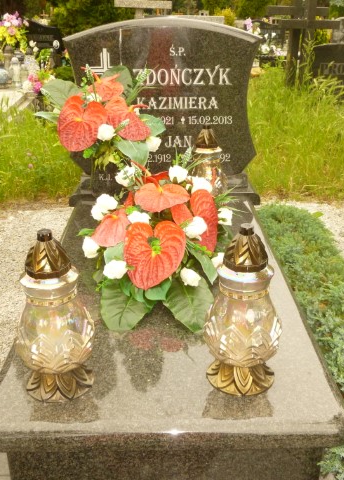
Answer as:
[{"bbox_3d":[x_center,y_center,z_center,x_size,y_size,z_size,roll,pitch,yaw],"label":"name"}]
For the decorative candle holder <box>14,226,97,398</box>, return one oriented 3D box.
[{"bbox_3d":[-0.260,0.158,1.108,0.163,0.376,0.163,-1,23,0],"label":"decorative candle holder"}]

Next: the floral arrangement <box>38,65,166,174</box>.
[{"bbox_3d":[-0.247,-0.419,1.817,0.410,0.370,0.320,-1,23,0],"label":"floral arrangement"}]

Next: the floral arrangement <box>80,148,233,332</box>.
[{"bbox_3d":[-0.030,-0.021,1.503,0.400,0.350,0.460,-1,23,0],"label":"floral arrangement"}]

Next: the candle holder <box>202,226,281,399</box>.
[{"bbox_3d":[0.154,0.146,1.110,0.163,0.382,0.163,-1,23,0],"label":"candle holder"}]

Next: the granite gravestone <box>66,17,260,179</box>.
[{"bbox_3d":[-0.035,-0.563,2.111,0.743,0.613,0.100,-1,23,0],"label":"granite gravestone"}]

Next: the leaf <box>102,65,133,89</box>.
[{"bbox_3d":[-0.198,-0.590,1.880,0.115,0.100,0.060,-1,23,0],"label":"leaf"}]

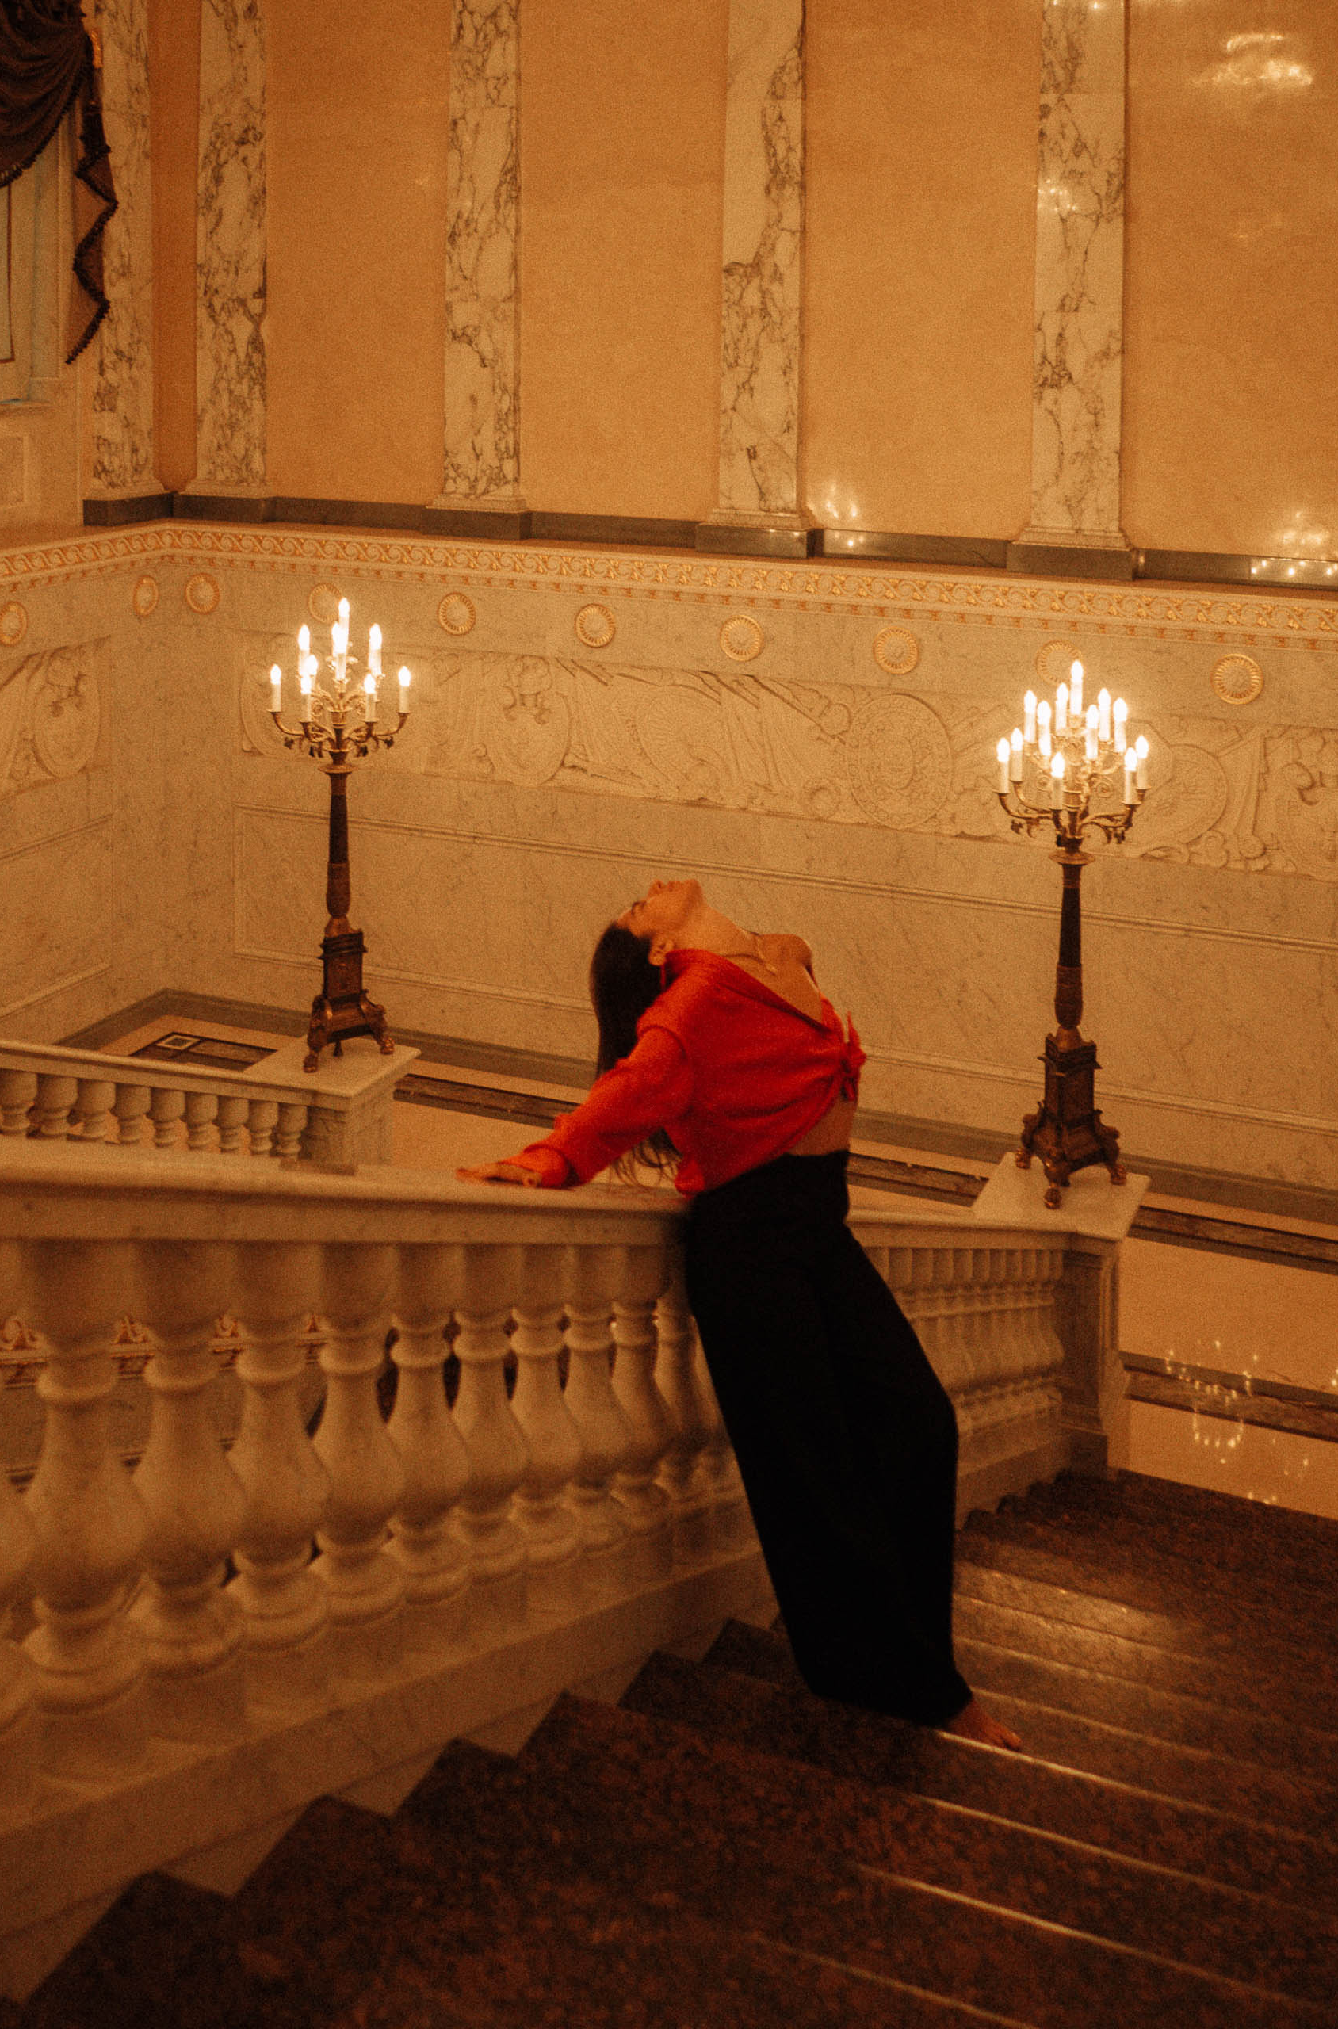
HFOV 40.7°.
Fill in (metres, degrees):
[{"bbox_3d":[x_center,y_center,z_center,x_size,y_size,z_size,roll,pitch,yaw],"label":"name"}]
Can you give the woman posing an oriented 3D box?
[{"bbox_3d":[0.133,0.490,3.120,0.800,1.430,0.640,5,14,19],"label":"woman posing"}]

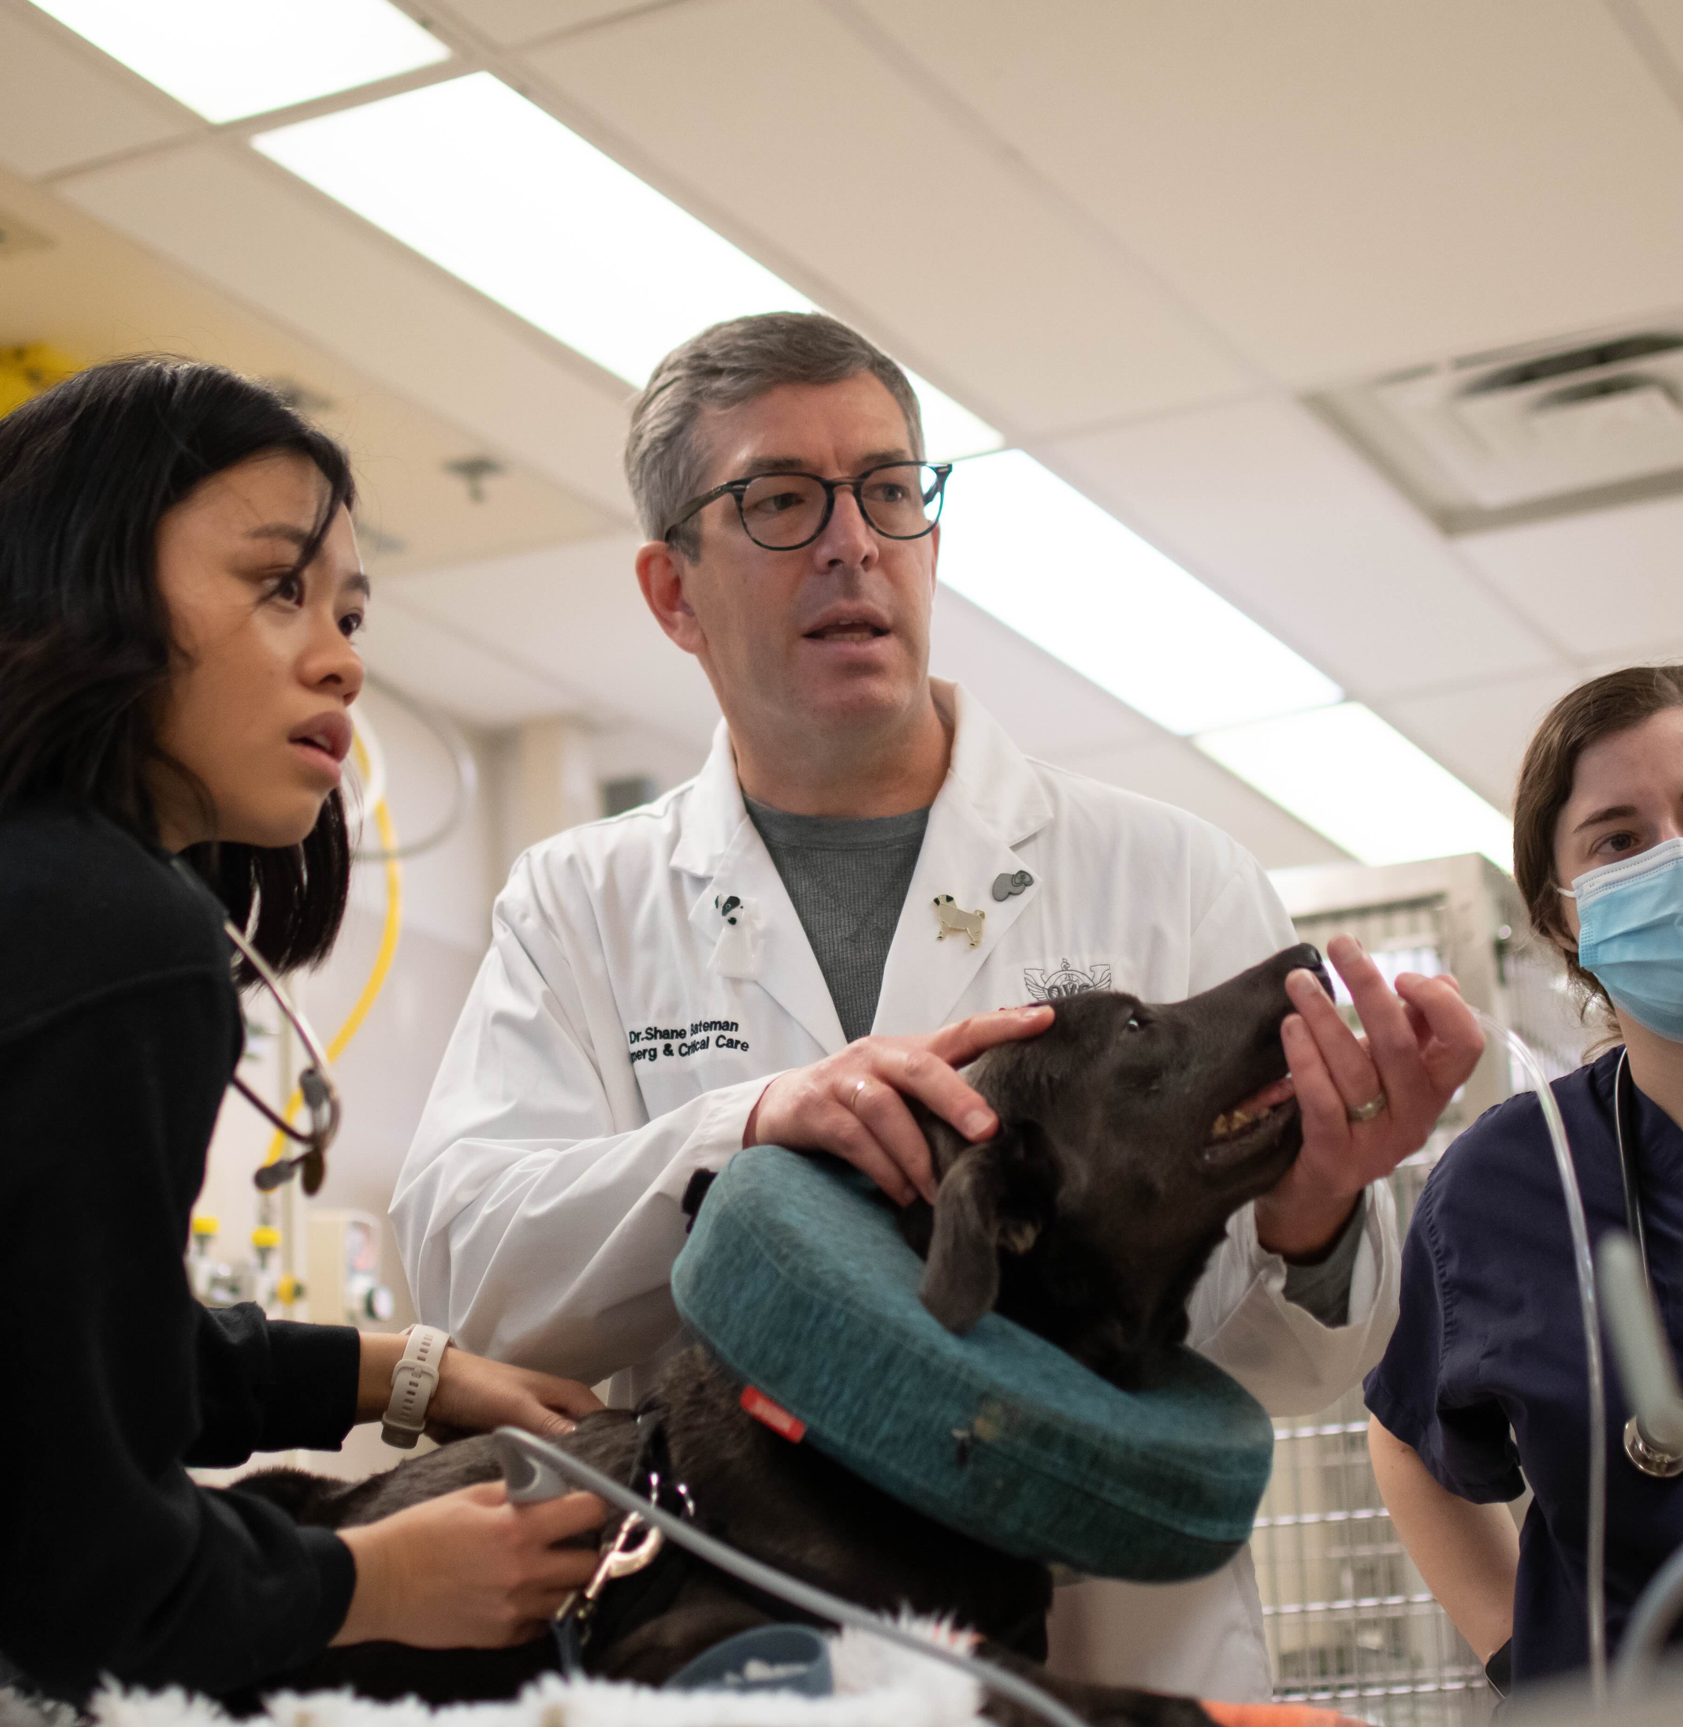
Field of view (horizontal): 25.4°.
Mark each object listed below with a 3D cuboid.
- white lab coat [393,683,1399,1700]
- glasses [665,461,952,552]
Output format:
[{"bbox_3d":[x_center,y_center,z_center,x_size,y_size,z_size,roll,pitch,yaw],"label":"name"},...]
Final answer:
[{"bbox_3d":[0.043,0.350,2.076,0.560,0.950,0.420,-4,-14,6],"label":"white lab coat"},{"bbox_3d":[-0.022,-0.186,2.149,0.144,0.050,0.145,-7,-8,-23],"label":"glasses"}]

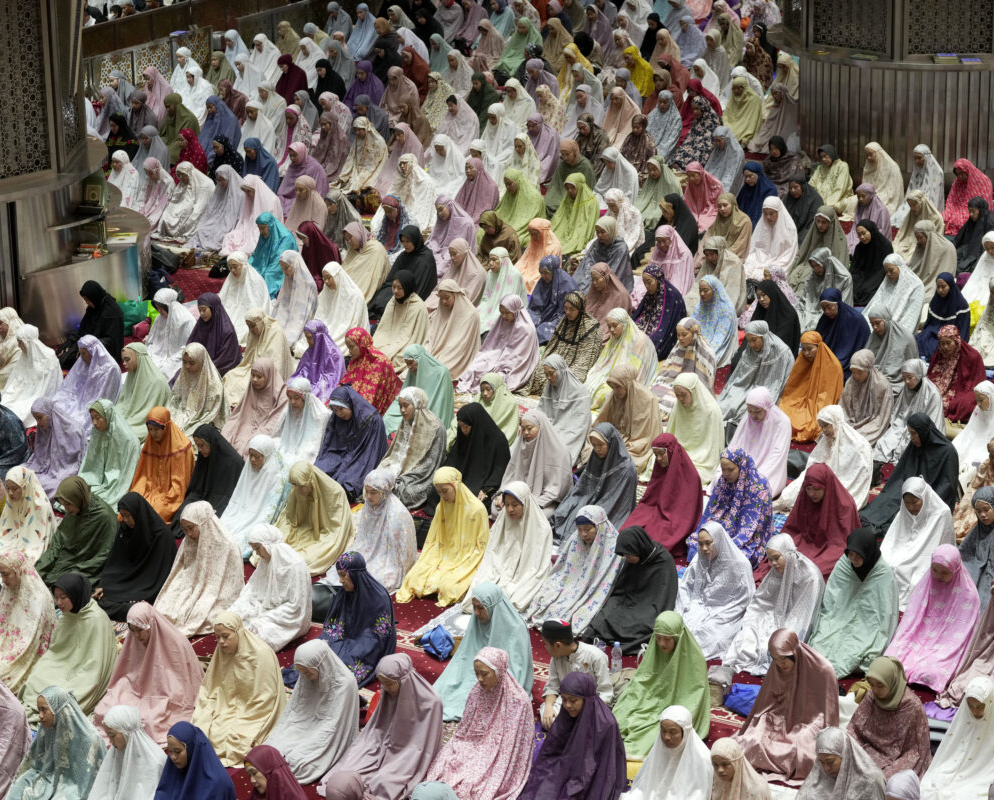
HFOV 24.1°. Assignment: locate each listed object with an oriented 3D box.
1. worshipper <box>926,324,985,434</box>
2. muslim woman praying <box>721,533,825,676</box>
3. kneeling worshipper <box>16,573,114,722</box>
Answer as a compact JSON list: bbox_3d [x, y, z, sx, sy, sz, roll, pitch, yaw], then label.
[{"bbox_3d":[3.833,-0.249,19.415,0.490,0.800,0.697,8,21,25],"label":"worshipper"},{"bbox_3d":[1.795,1.247,15.055,0.550,0.813,0.751,10,22,30],"label":"muslim woman praying"},{"bbox_3d":[-2.651,1.470,14.729,0.500,0.810,0.700,9,20,29],"label":"kneeling worshipper"}]

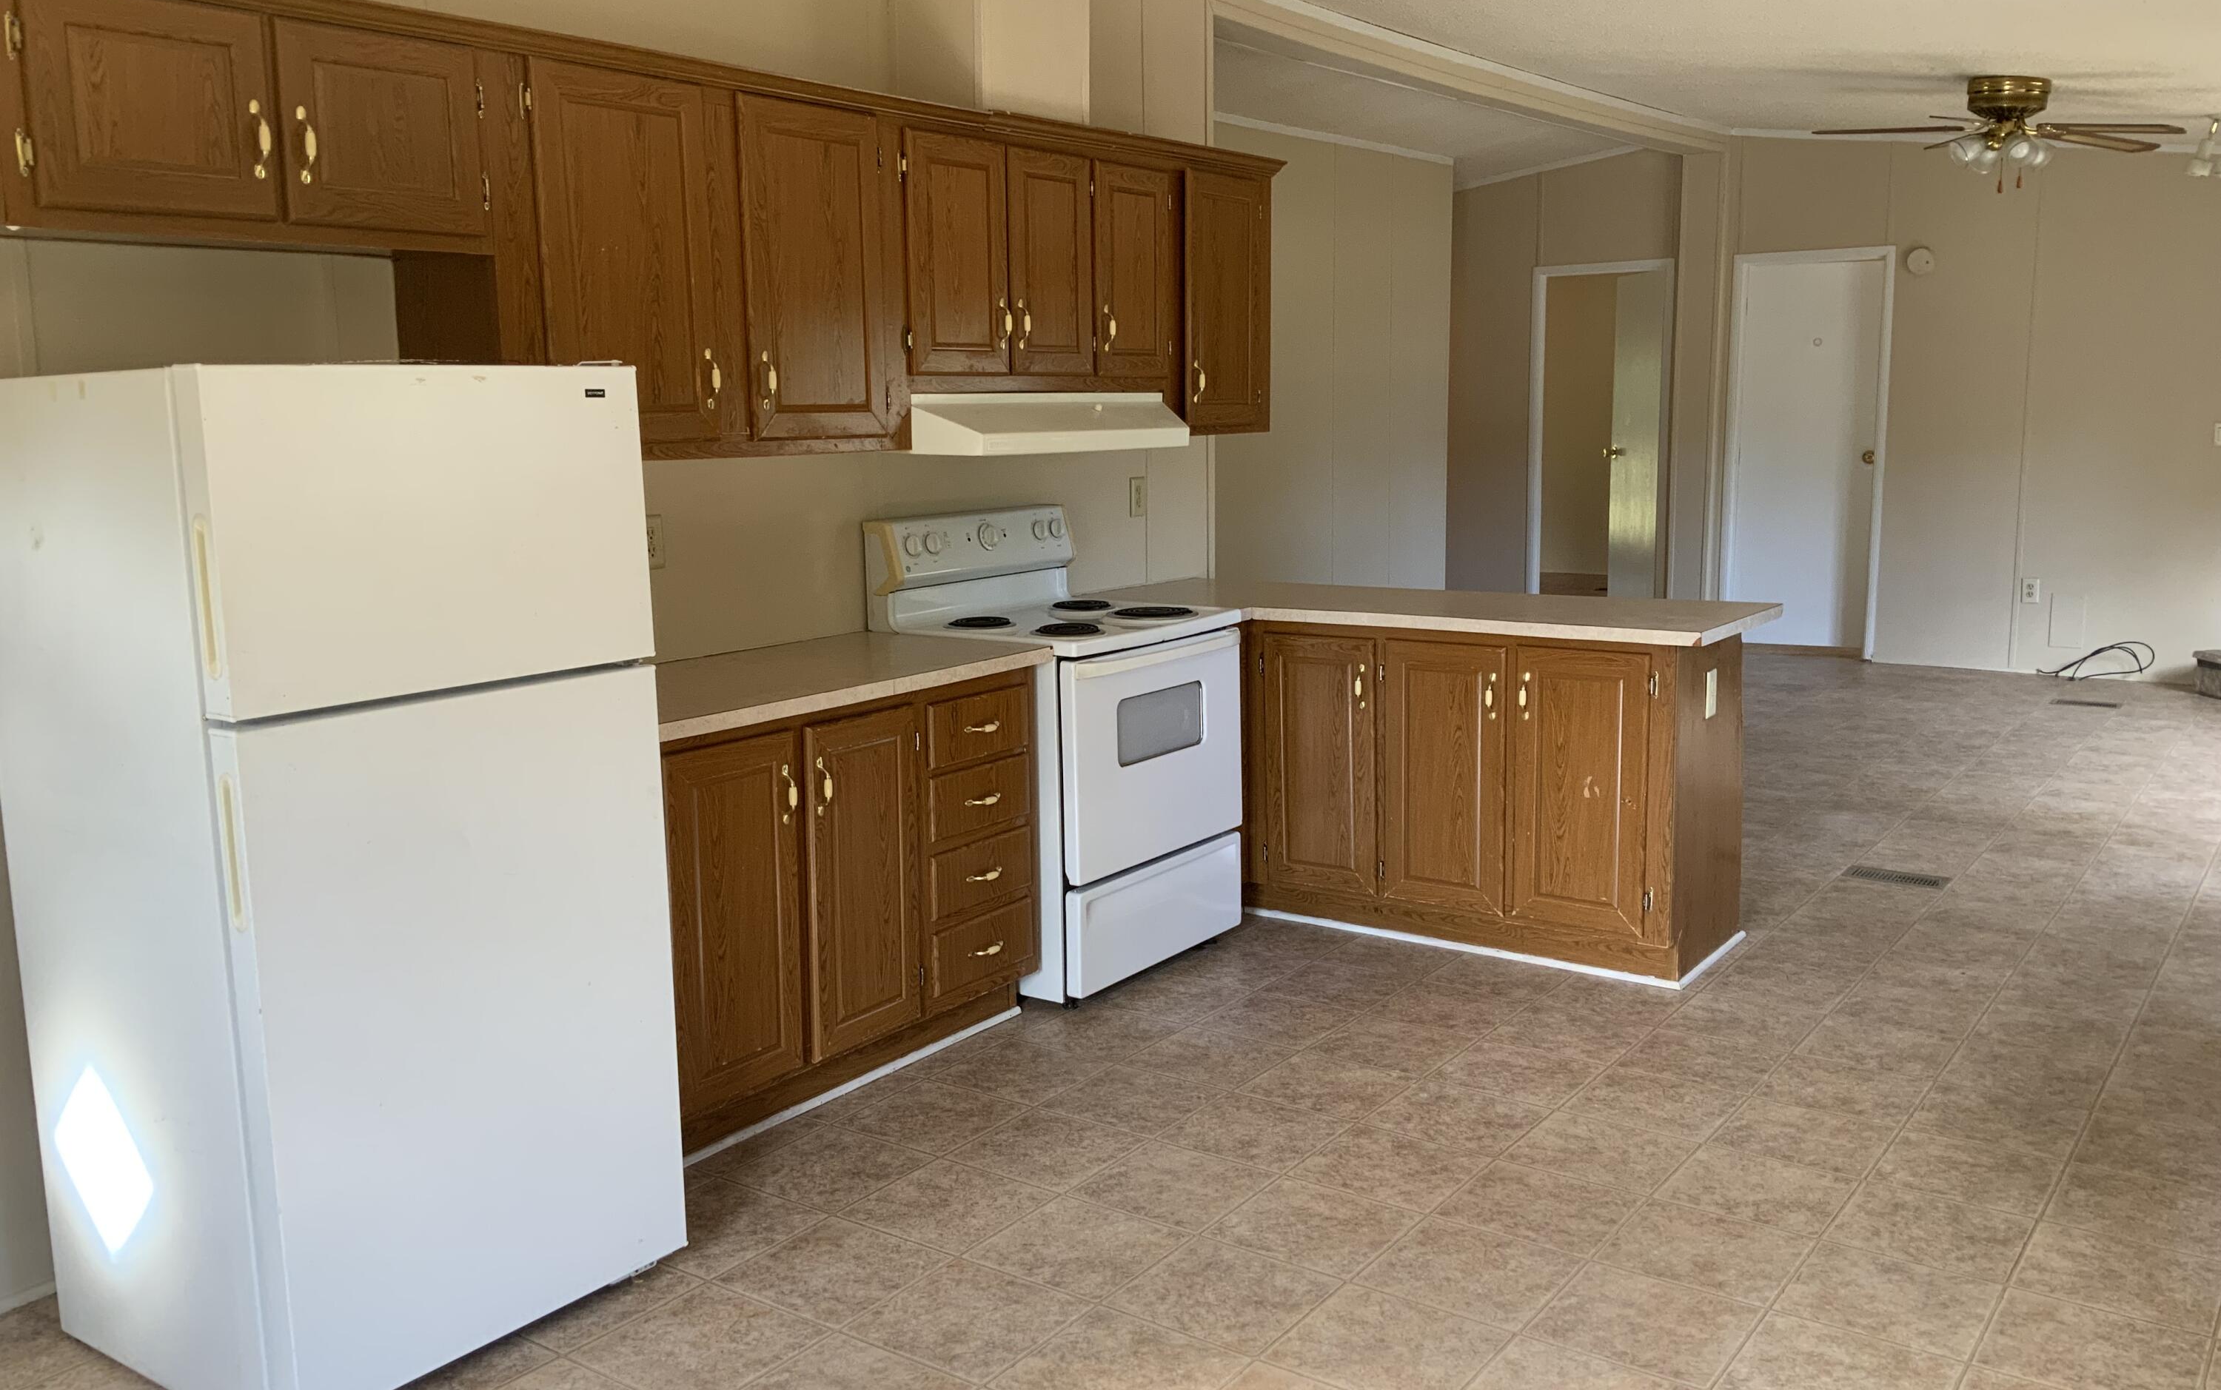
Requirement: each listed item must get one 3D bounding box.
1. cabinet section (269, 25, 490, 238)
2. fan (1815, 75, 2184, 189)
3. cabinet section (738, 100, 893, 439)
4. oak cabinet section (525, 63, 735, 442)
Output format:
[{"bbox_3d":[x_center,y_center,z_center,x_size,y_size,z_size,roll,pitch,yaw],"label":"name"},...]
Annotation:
[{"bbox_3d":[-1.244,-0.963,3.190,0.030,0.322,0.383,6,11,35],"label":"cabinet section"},{"bbox_3d":[3.071,-1.937,6.400,1.330,0.390,1.330,6,11,35],"label":"fan"},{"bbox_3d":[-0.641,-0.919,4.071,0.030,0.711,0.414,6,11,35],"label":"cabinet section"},{"bbox_3d":[-1.060,-0.863,3.760,0.310,0.727,0.471,6,11,34],"label":"oak cabinet section"}]

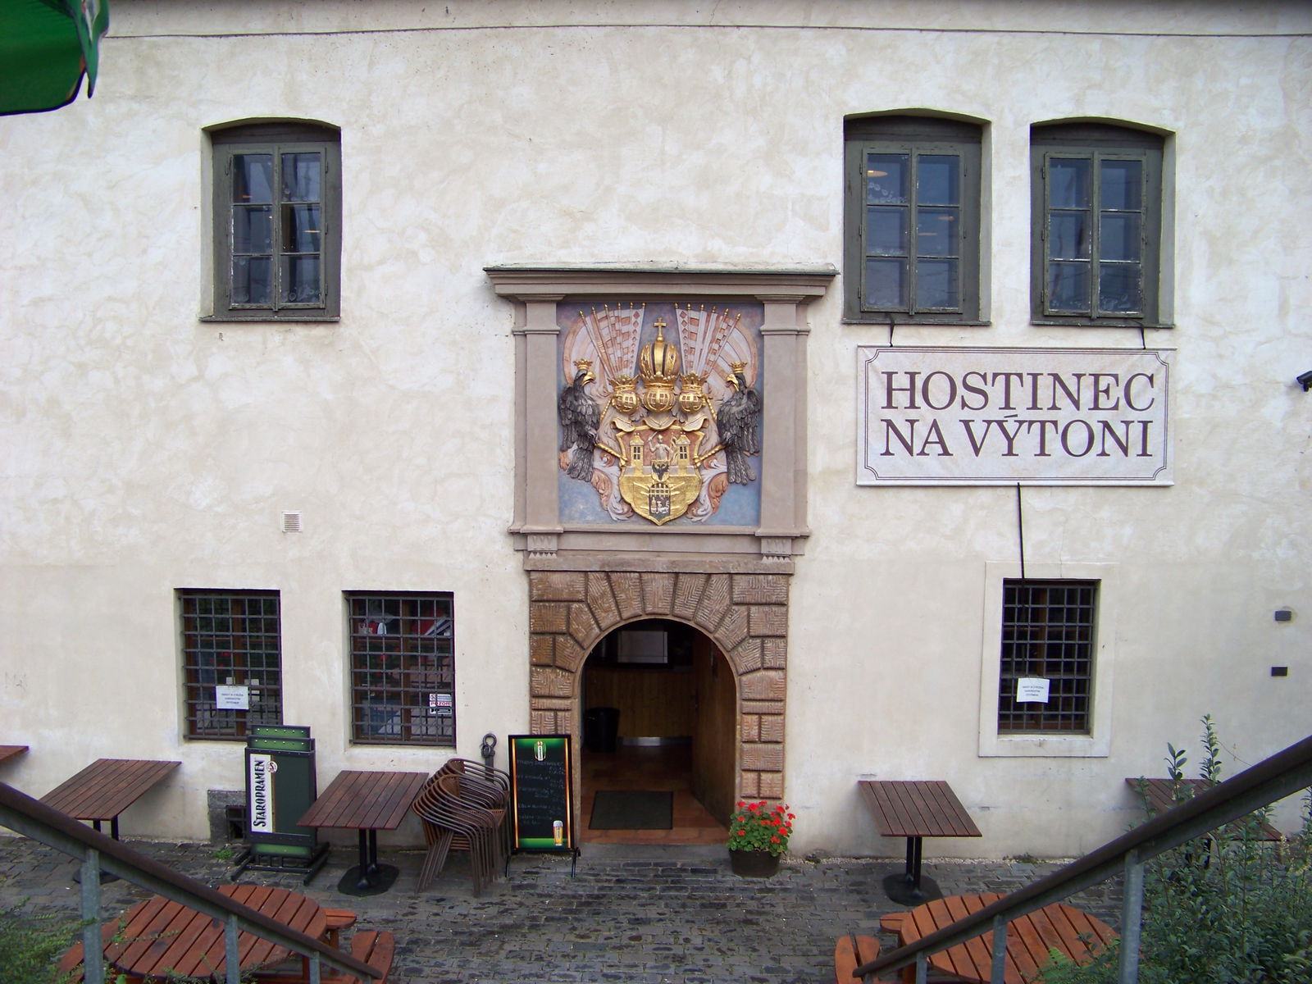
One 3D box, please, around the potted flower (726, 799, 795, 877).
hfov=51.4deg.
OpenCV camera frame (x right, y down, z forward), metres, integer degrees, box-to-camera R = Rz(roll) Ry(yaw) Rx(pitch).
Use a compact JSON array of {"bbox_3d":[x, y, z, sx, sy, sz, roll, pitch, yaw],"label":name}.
[{"bbox_3d":[0.938,3.082,12.280,0.590,0.628,0.500,0,5,0],"label":"potted flower"}]

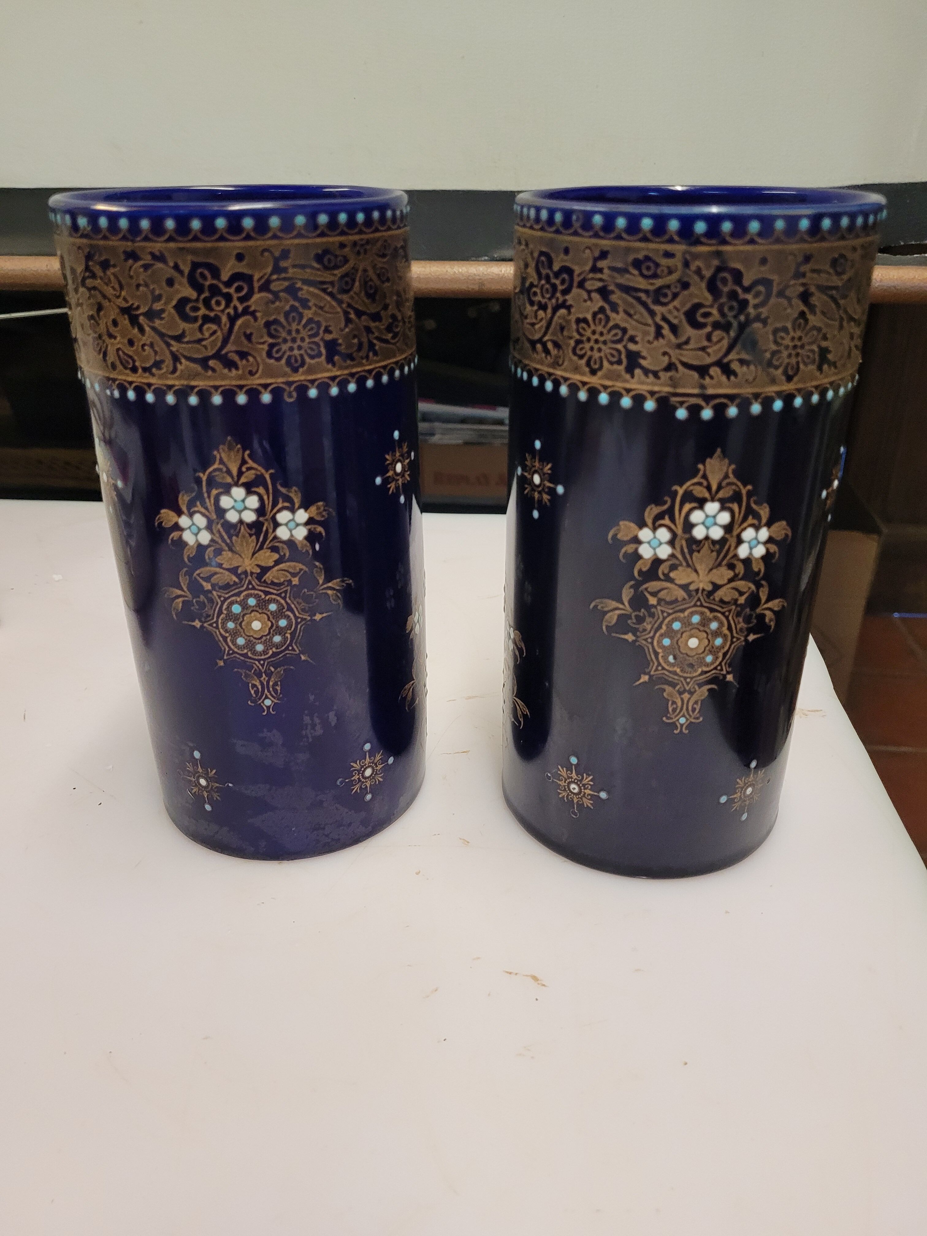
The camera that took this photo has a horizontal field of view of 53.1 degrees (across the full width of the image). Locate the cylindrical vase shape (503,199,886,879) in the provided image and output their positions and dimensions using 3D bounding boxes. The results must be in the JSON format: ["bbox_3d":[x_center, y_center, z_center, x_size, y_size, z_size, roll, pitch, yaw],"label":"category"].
[{"bbox_3d":[0.094,-0.039,0.441,0.147,0.295,0.147,0,27,0],"label":"cylindrical vase shape"}]

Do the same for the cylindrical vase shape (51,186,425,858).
[{"bbox_3d":[-0.094,-0.045,0.454,0.147,0.295,0.147,0,27,0],"label":"cylindrical vase shape"}]

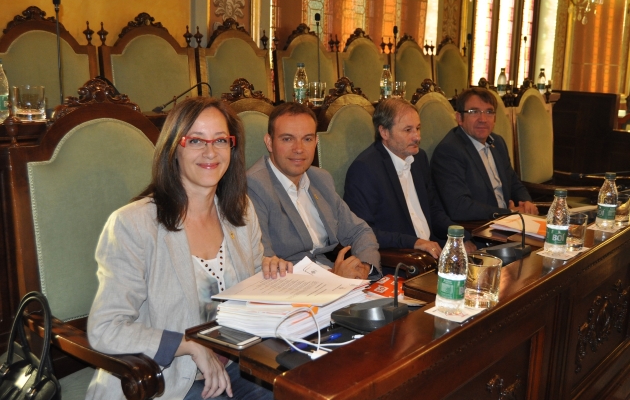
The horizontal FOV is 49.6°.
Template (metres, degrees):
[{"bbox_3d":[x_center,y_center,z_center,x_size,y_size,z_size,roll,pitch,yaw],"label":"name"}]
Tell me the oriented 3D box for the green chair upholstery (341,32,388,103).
[{"bbox_3d":[0.540,-0.581,4.775,0.620,1.220,0.620,10,15,40],"label":"green chair upholstery"}]

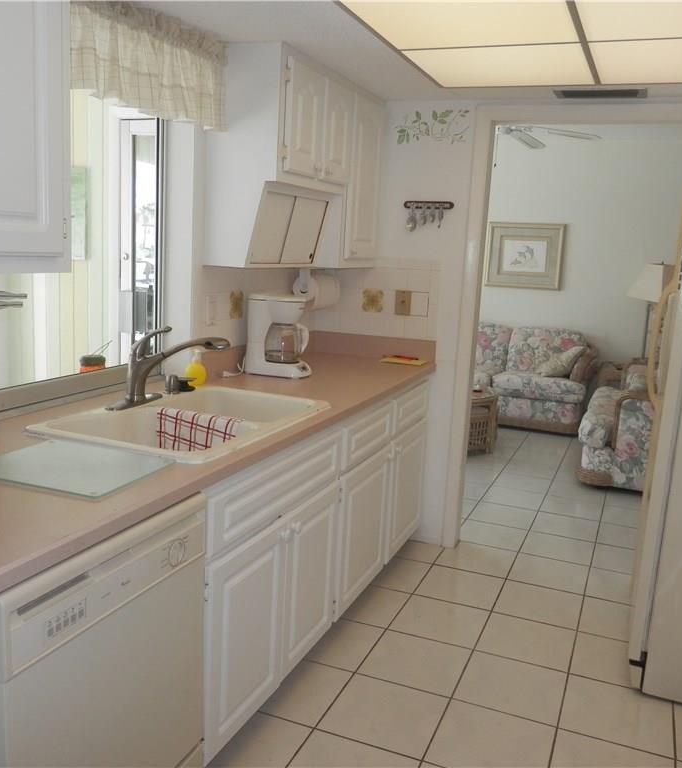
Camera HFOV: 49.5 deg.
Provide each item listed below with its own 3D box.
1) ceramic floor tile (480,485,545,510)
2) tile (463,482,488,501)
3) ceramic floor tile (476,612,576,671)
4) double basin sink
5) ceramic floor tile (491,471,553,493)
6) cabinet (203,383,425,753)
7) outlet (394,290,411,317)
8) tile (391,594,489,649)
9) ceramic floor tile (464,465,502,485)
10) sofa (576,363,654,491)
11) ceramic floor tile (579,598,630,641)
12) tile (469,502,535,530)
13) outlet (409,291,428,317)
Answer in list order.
[{"bbox_3d":[1.042,0.697,4.464,0.332,0.010,0.332,7,11,22],"label":"ceramic floor tile"},{"bbox_3d":[0.727,0.654,4.547,0.328,0.010,0.328,7,11,22],"label":"tile"},{"bbox_3d":[0.709,0.978,2.813,0.331,0.010,0.331,7,11,22],"label":"ceramic floor tile"},{"bbox_3d":[-0.447,0.182,2.267,0.551,0.190,0.816,7,11,22],"label":"double basin sink"},{"bbox_3d":[1.171,0.643,4.764,0.331,0.010,0.331,7,11,22],"label":"ceramic floor tile"},{"bbox_3d":[-0.244,0.474,2.843,0.610,0.843,1.958,7,11,22],"label":"cabinet"},{"bbox_3d":[0.293,-0.384,3.523,0.074,0.117,0.009,7,11,22],"label":"outlet"},{"bbox_3d":[0.399,0.941,2.938,0.331,0.010,0.331,7,11,22],"label":"tile"},{"bbox_3d":[0.855,0.606,4.851,0.328,0.010,0.328,7,11,22],"label":"ceramic floor tile"},{"bbox_3d":[2.203,0.192,5.186,0.870,0.820,1.382,7,11,22],"label":"sofa"},{"bbox_3d":[1.147,0.964,2.989,0.332,0.010,0.332,7,11,22],"label":"ceramic floor tile"},{"bbox_3d":[0.906,0.739,4.120,0.328,0.010,0.328,7,11,22],"label":"tile"},{"bbox_3d":[0.375,-0.380,3.510,0.079,0.119,0.008,7,11,22],"label":"outlet"}]

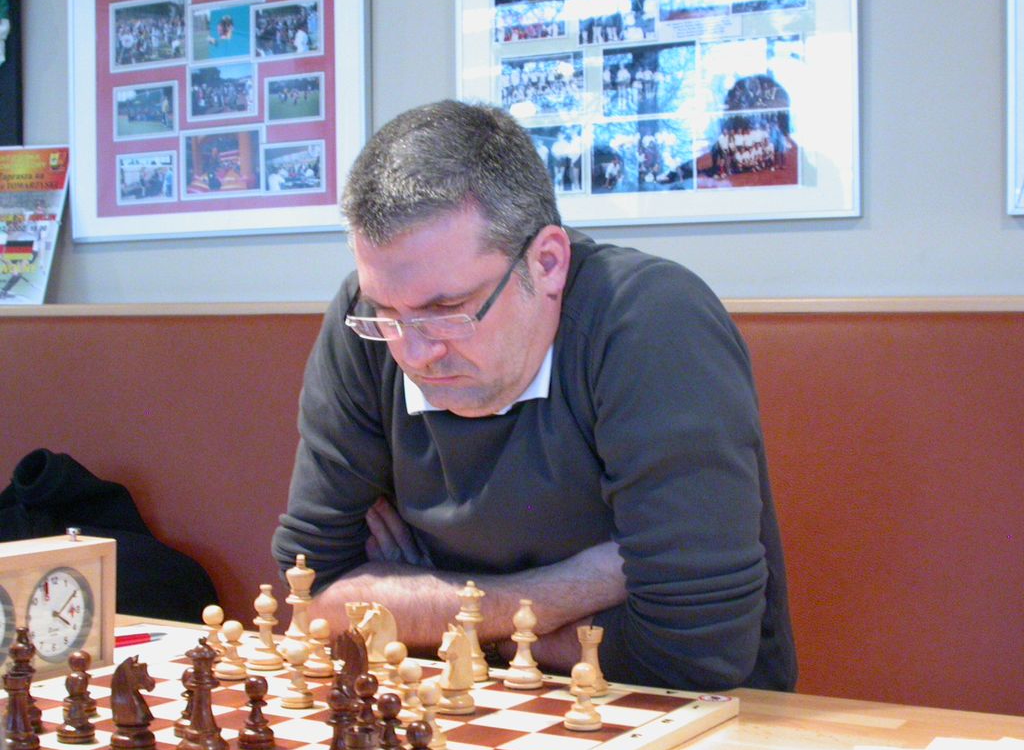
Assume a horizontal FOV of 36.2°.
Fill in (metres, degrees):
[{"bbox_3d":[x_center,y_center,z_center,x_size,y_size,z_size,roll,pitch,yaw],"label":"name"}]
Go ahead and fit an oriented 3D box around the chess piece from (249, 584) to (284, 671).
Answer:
[{"bbox_3d":[-0.211,0.217,1.353,0.031,0.071,0.031,1,0,0],"label":"chess piece"}]

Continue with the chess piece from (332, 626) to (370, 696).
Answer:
[{"bbox_3d":[-0.120,0.222,1.173,0.031,0.066,0.029,1,0,29],"label":"chess piece"}]

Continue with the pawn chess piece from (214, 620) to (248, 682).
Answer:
[{"bbox_3d":[-0.235,0.228,1.306,0.026,0.048,0.026,1,0,0],"label":"pawn chess piece"}]

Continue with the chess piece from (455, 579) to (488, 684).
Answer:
[{"bbox_3d":[-0.035,0.220,1.355,0.033,0.083,0.033,1,0,-1],"label":"chess piece"}]

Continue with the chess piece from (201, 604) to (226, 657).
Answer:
[{"bbox_3d":[-0.263,0.228,1.380,0.026,0.048,0.026,1,0,0],"label":"chess piece"}]

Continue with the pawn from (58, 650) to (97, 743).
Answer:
[{"bbox_3d":[-0.299,0.224,1.085,0.026,0.054,0.026,1,0,29],"label":"pawn"}]

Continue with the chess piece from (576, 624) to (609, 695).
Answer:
[{"bbox_3d":[0.063,0.231,1.268,0.031,0.054,0.031,1,0,0],"label":"chess piece"}]

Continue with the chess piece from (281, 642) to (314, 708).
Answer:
[{"bbox_3d":[-0.169,0.235,1.233,0.027,0.048,0.027,1,0,-8],"label":"chess piece"}]

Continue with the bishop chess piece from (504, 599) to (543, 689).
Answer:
[{"bbox_3d":[0.010,0.221,1.297,0.031,0.071,0.031,1,0,0],"label":"bishop chess piece"}]

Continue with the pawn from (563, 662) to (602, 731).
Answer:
[{"bbox_3d":[0.053,0.239,1.174,0.027,0.048,0.027,1,0,3],"label":"pawn"}]

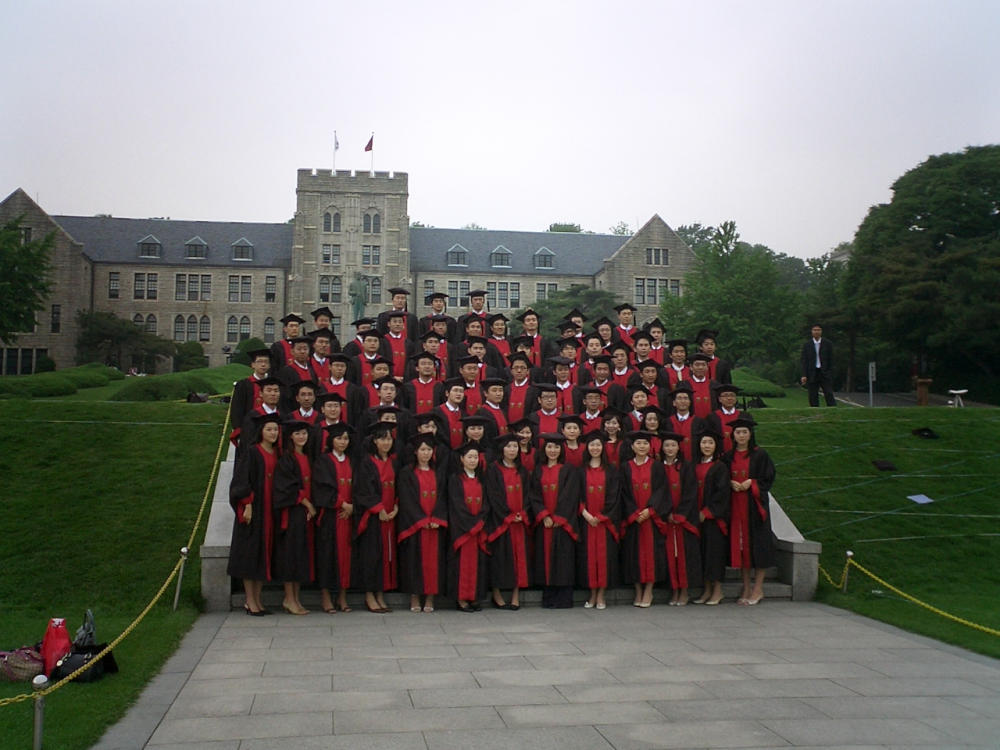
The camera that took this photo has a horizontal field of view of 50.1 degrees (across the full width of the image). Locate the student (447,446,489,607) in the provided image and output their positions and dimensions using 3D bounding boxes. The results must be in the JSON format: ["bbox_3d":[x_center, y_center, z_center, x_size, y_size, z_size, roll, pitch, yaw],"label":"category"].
[{"bbox_3d":[-0.287,1.422,10.064,0.430,1.560,0.350,1,-4,-9],"label":"student"}]

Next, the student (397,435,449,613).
[{"bbox_3d":[-0.727,1.394,10.117,0.520,1.659,0.380,2,-4,-19],"label":"student"}]

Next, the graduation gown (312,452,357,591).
[{"bbox_3d":[-1.569,1.362,10.025,0.480,1.304,0.380,3,-5,-34],"label":"graduation gown"}]

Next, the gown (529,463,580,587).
[{"bbox_3d":[0.528,1.452,10.368,0.520,1.184,0.360,-1,-4,13],"label":"gown"}]

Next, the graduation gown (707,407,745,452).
[{"bbox_3d":[2.502,0.971,11.704,0.520,1.220,0.340,0,-4,4],"label":"graduation gown"}]

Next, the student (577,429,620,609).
[{"bbox_3d":[0.952,1.389,10.332,0.450,1.684,0.340,0,-4,5],"label":"student"}]

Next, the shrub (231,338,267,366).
[{"bbox_3d":[-18.374,-1.422,80.000,3.600,2.600,3.500,1,-4,-9],"label":"shrub"}]

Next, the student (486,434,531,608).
[{"bbox_3d":[0.091,1.386,10.185,0.460,1.655,0.350,2,-5,-20],"label":"student"}]

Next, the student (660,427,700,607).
[{"bbox_3d":[1.781,1.414,10.533,0.480,1.693,0.380,-2,-5,29],"label":"student"}]

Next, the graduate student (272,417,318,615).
[{"bbox_3d":[-1.904,1.314,10.004,0.420,1.795,0.480,-3,-5,34],"label":"graduate student"}]

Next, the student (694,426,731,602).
[{"bbox_3d":[2.091,1.409,10.567,0.360,1.698,0.450,4,-6,-40],"label":"student"}]

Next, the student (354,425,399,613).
[{"bbox_3d":[-1.158,1.329,10.026,0.470,1.728,0.360,4,-5,-37],"label":"student"}]

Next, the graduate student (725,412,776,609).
[{"bbox_3d":[2.469,1.344,10.587,0.520,1.845,0.400,-3,-5,35],"label":"graduate student"}]

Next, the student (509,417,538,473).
[{"bbox_3d":[0.255,1.253,10.640,0.480,1.680,0.360,0,-4,0],"label":"student"}]

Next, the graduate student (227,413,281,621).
[{"bbox_3d":[-2.270,1.257,9.818,0.440,1.861,0.500,-4,-5,42],"label":"graduate student"}]

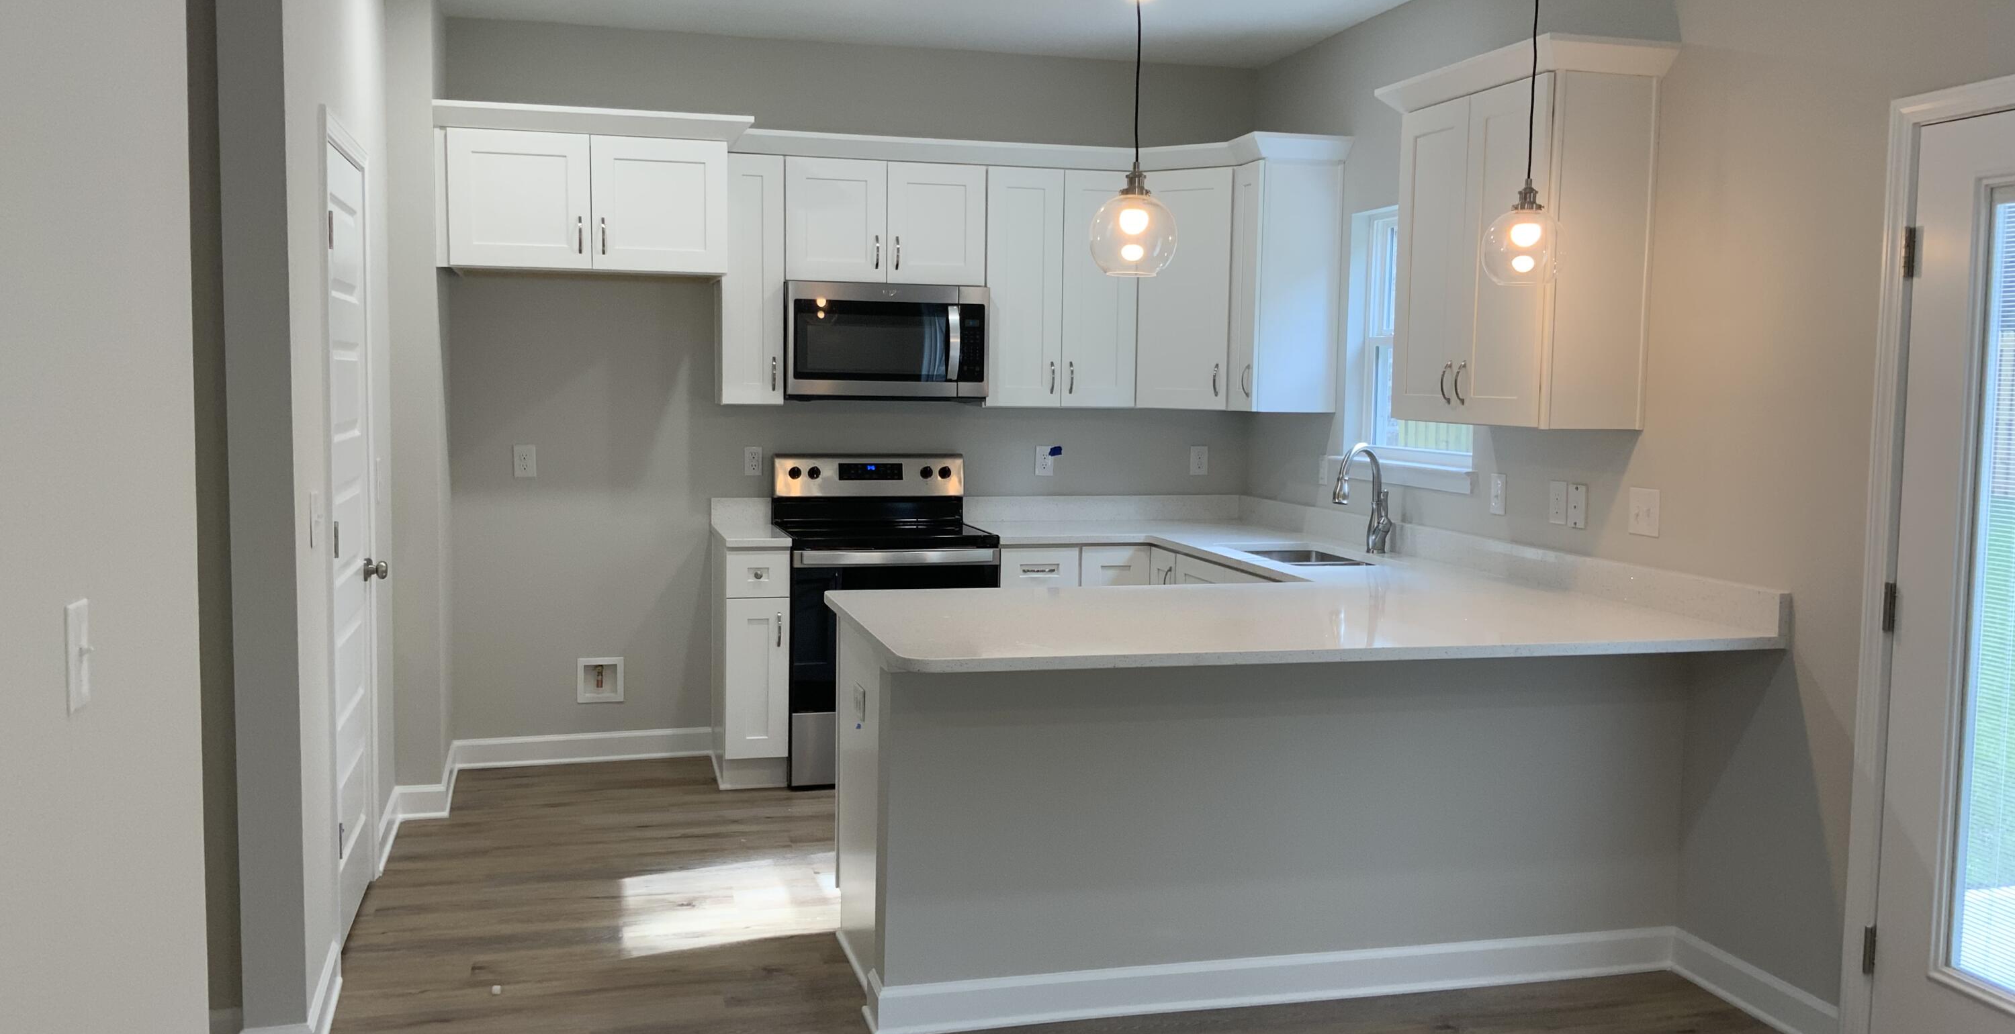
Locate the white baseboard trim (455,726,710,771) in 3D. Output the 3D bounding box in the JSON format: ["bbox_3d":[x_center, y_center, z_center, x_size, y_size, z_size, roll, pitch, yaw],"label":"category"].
[{"bbox_3d":[-1.623,0.887,6.481,0.970,0.112,0.025,0,5,-15],"label":"white baseboard trim"}]

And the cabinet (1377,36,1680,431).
[{"bbox_3d":[1.410,-0.755,4.752,0.372,0.985,0.944,0,5,-15],"label":"cabinet"}]

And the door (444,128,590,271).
[{"bbox_3d":[-1.628,-1.059,5.655,0.455,0.447,0.025,0,5,-15],"label":"door"}]

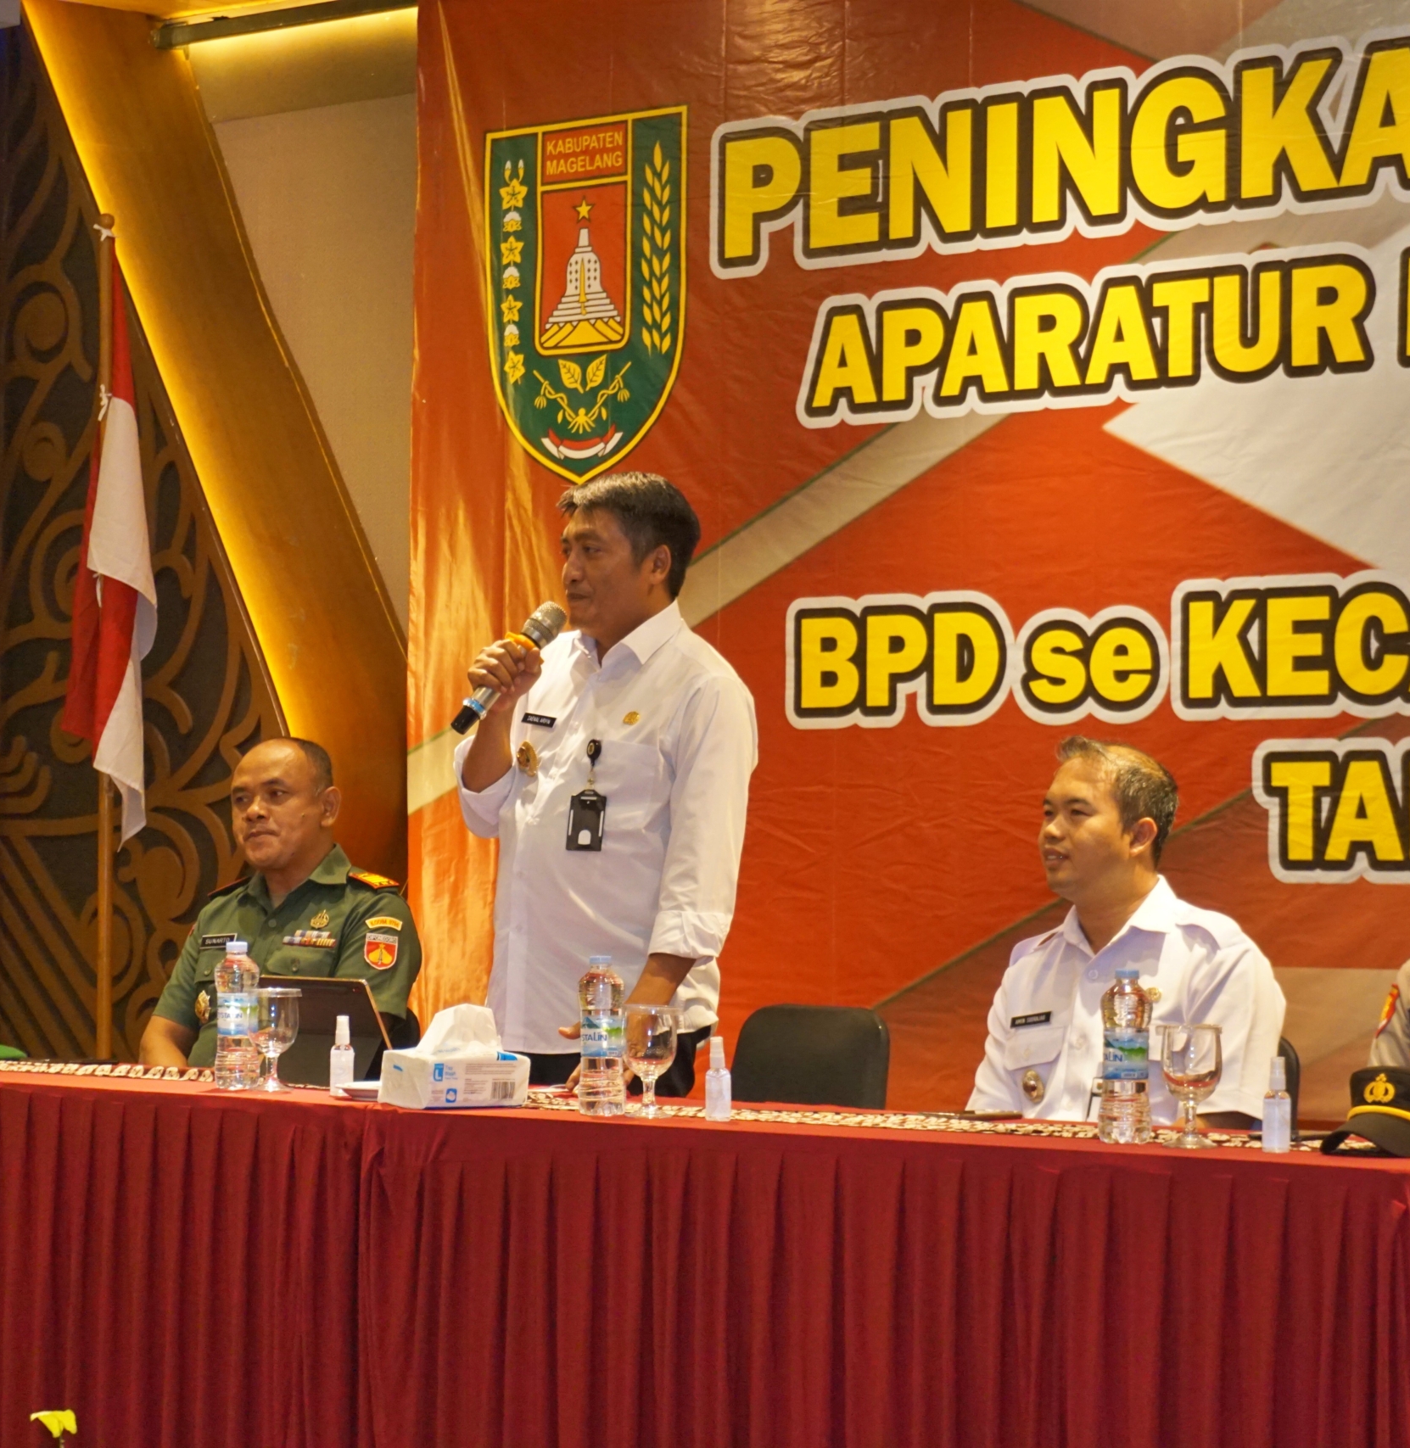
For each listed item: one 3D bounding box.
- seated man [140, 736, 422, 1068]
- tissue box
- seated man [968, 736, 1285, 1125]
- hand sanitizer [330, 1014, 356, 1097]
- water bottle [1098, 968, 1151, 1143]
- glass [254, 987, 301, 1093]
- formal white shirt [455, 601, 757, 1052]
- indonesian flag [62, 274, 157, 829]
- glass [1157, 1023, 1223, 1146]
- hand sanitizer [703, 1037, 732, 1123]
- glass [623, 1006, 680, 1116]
[{"bbox_3d":[-0.861,0.683,7.875,0.540,1.330,0.750,-1,-3,43],"label":"seated man"},{"bbox_3d":[-0.364,0.525,6.652,0.185,0.072,0.115,2,-3,-36],"label":"tissue box"},{"bbox_3d":[0.500,0.672,6.686,0.560,1.321,0.780,-1,-3,42],"label":"seated man"},{"bbox_3d":[-0.564,0.518,7.024,0.036,0.121,0.036,1,-2,0],"label":"hand sanitizer"},{"bbox_3d":[0.566,0.447,6.097,0.066,0.231,0.066,1,-2,0],"label":"water bottle"},{"bbox_3d":[-0.662,0.491,7.020,0.081,0.157,0.081,1,-2,0],"label":"glass"},{"bbox_3d":[-0.160,0.163,7.180,0.340,0.710,0.540,2,-3,-43],"label":"formal white shirt"},{"bbox_3d":[-1.275,-0.365,9.700,0.200,1.240,0.160,0,-2,30],"label":"indonesian flag"},{"bbox_3d":[0.626,0.467,5.840,0.081,0.157,0.081,1,-2,0],"label":"glass"},{"bbox_3d":[0.019,0.498,6.340,0.036,0.118,0.036,1,-2,0],"label":"hand sanitizer"},{"bbox_3d":[-0.075,0.478,6.430,0.081,0.157,0.081,1,-2,0],"label":"glass"}]

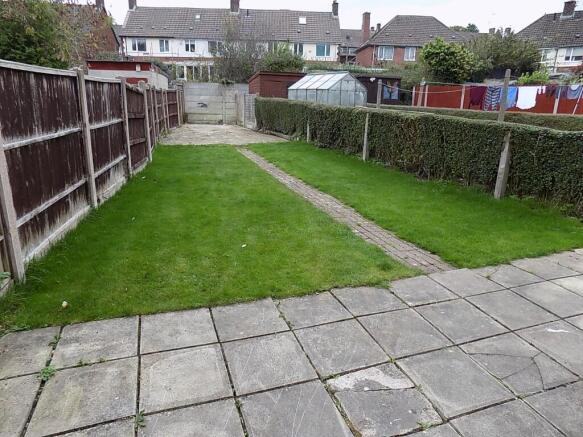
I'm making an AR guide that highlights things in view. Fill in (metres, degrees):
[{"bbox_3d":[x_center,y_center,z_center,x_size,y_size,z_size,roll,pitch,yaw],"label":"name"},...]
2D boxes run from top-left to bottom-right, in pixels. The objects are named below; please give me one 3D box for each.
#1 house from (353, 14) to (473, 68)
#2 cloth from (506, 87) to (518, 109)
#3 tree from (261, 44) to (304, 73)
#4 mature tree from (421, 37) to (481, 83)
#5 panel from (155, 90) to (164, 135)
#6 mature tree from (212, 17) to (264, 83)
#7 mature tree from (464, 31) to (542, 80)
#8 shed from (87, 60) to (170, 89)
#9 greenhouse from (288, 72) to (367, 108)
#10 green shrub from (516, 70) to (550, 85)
[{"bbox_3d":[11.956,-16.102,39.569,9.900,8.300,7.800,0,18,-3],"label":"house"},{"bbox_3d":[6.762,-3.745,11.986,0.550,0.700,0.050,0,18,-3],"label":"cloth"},{"bbox_3d":[-0.614,-9.409,25.348,3.100,3.870,3.100,1,17,0],"label":"tree"},{"bbox_3d":[7.586,-6.895,19.271,3.000,3.860,3.000,1,17,0],"label":"mature tree"},{"bbox_3d":[-4.449,-3.600,13.154,0.060,1.550,1.830,-2,18,-11],"label":"panel"},{"bbox_3d":[-3.259,-9.722,24.219,3.400,5.240,3.400,1,17,0],"label":"mature tree"},{"bbox_3d":[11.815,-8.267,22.481,4.700,4.710,4.700,1,17,0],"label":"mature tree"},{"bbox_3d":[-7.165,-5.620,17.489,2.450,2.400,4.600,-2,18,-10],"label":"shed"},{"bbox_3d":[1.399,-4.820,15.634,1.950,2.050,2.600,-10,21,-33],"label":"greenhouse"},{"bbox_3d":[9.591,-4.844,15.710,1.400,2.170,1.400,1,17,0],"label":"green shrub"}]

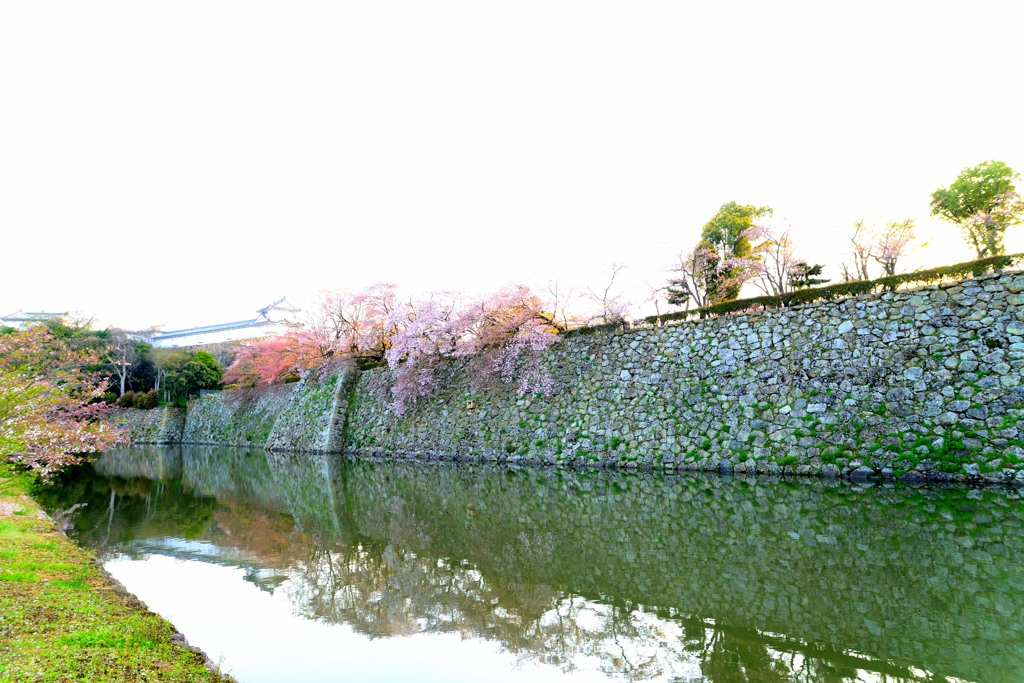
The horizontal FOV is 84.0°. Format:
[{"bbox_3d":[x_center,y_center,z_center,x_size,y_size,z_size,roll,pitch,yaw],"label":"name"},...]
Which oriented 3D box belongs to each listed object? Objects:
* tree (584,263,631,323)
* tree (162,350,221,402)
[{"bbox_3d":[6.880,-3.370,41.000,3.320,4.810,3.100,0,-9,0],"label":"tree"},{"bbox_3d":[-54.480,5.930,97.000,9.920,9.570,9.300,0,-9,0],"label":"tree"}]

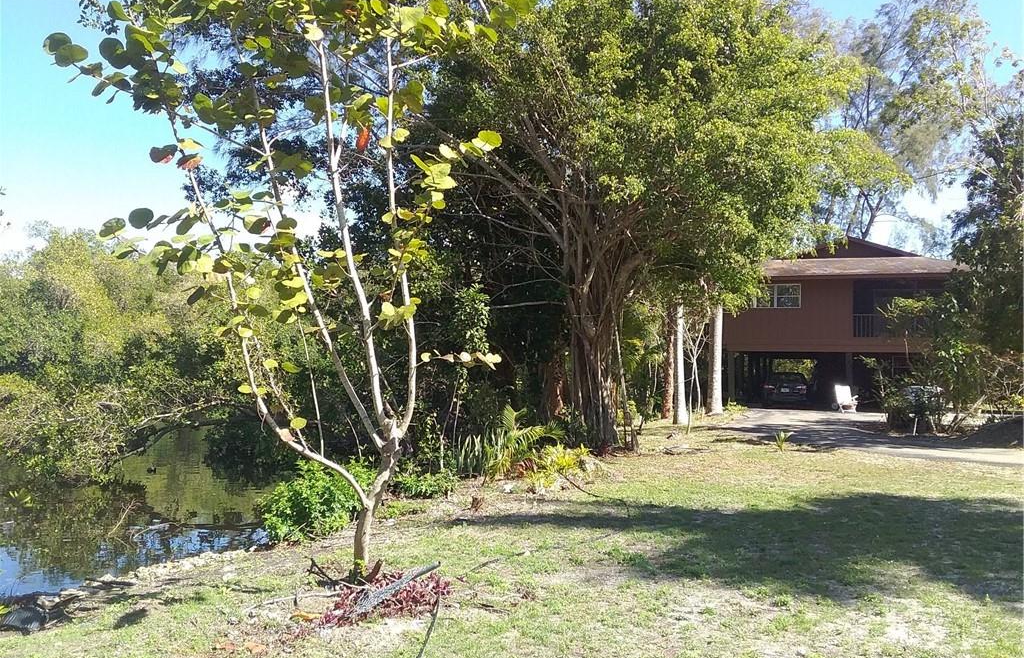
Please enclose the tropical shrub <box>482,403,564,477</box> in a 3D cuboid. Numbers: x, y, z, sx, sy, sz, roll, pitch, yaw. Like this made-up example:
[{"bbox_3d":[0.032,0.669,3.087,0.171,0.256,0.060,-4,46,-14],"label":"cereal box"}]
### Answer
[{"bbox_3d":[0.150,1.607,13.100,1.150,1.030,1.100,1,-2,0],"label":"tropical shrub"}]

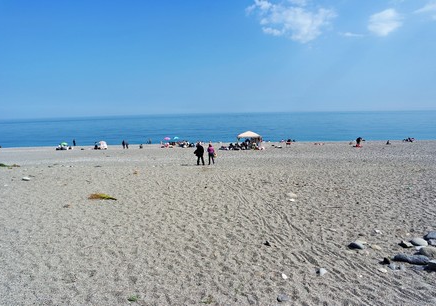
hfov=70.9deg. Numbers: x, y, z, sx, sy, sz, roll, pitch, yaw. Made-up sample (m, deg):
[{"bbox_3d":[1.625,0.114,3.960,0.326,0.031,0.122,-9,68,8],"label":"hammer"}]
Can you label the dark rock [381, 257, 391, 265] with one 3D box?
[{"bbox_3d":[3.639,2.340,6.629,0.167,0.120,0.134,3,8,30],"label":"dark rock"}]

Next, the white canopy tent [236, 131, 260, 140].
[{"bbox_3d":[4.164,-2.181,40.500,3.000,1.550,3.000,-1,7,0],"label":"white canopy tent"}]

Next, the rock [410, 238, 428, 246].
[{"bbox_3d":[4.970,2.205,7.561,0.372,0.172,0.242,4,9,35],"label":"rock"}]

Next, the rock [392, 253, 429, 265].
[{"bbox_3d":[4.184,2.304,6.648,0.679,0.166,0.258,2,8,22],"label":"rock"}]

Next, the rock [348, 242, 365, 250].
[{"bbox_3d":[3.356,2.262,7.424,0.349,0.146,0.244,2,8,25],"label":"rock"}]

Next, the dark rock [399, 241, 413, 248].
[{"bbox_3d":[4.601,2.242,7.495,0.295,0.125,0.206,4,9,35],"label":"dark rock"}]

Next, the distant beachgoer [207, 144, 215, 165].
[{"bbox_3d":[-0.601,0.085,23.600,0.550,1.620,0.360,-1,7,0],"label":"distant beachgoer"}]

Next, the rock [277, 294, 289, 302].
[{"bbox_3d":[1.126,2.506,5.288,0.194,0.126,0.146,0,7,10],"label":"rock"}]

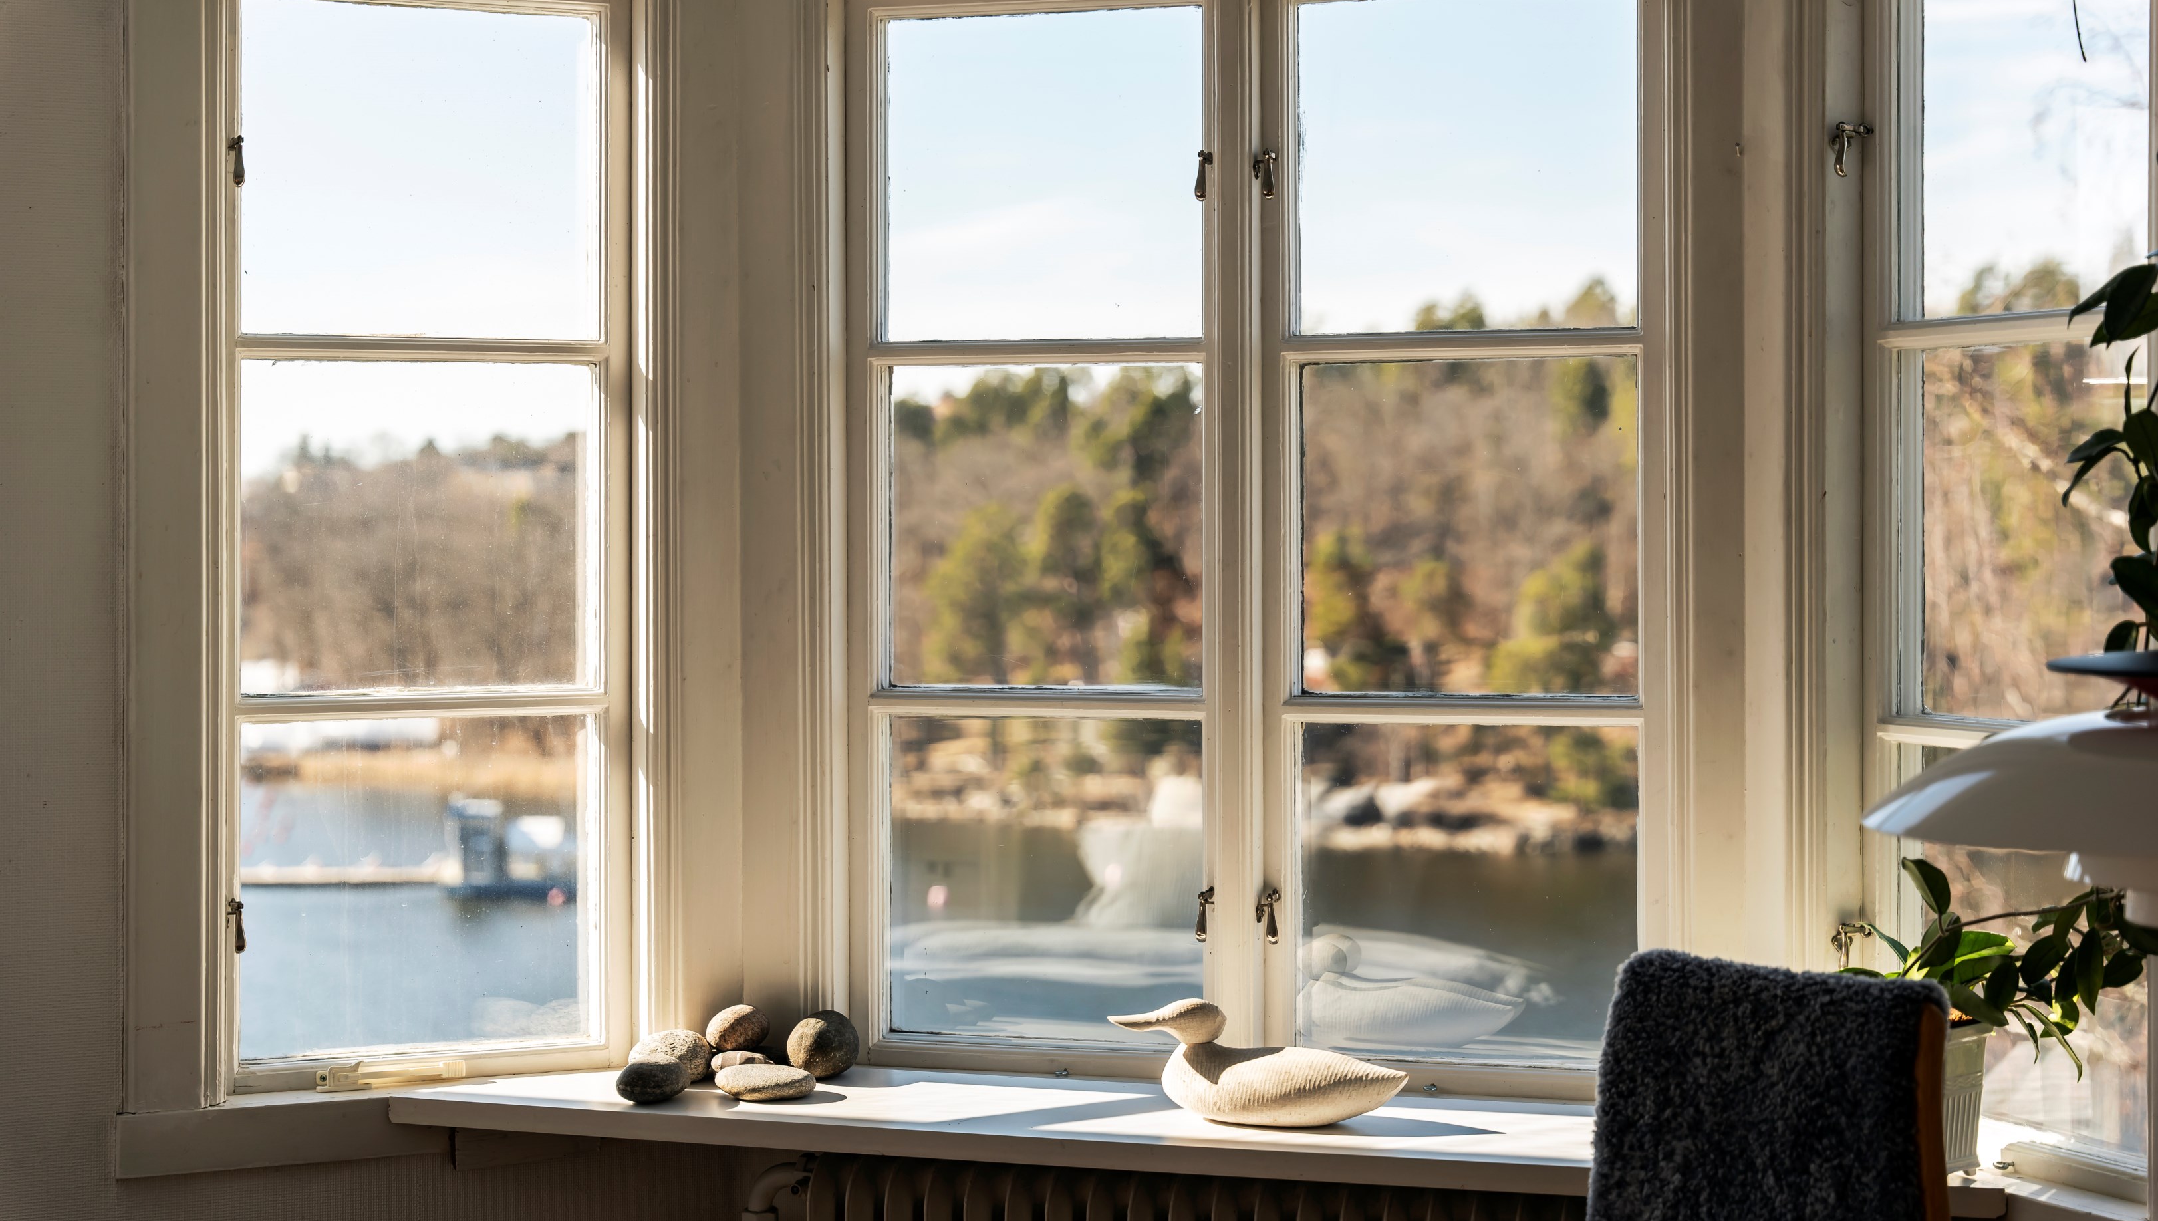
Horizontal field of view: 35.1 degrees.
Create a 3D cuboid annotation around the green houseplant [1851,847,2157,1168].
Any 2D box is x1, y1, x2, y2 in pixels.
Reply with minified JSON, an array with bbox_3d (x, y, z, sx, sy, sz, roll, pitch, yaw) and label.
[{"bbox_3d":[0.859,0.376,3.191,0.292,0.293,0.250,0,2,15],"label":"green houseplant"}]

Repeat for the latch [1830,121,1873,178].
[{"bbox_3d":[0.782,-0.467,3.458,0.035,0.058,0.032,-1,2,-25],"label":"latch"}]

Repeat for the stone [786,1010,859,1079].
[{"bbox_3d":[-0.287,0.484,3.818,0.081,0.078,0.069,0,1,-4],"label":"stone"}]

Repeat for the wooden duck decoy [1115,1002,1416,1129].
[{"bbox_3d":[0.183,0.468,3.536,0.320,0.127,0.115,0,2,17],"label":"wooden duck decoy"}]

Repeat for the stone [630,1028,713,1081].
[{"bbox_3d":[-0.454,0.494,3.801,0.091,0.060,0.073,0,2,-7],"label":"stone"}]

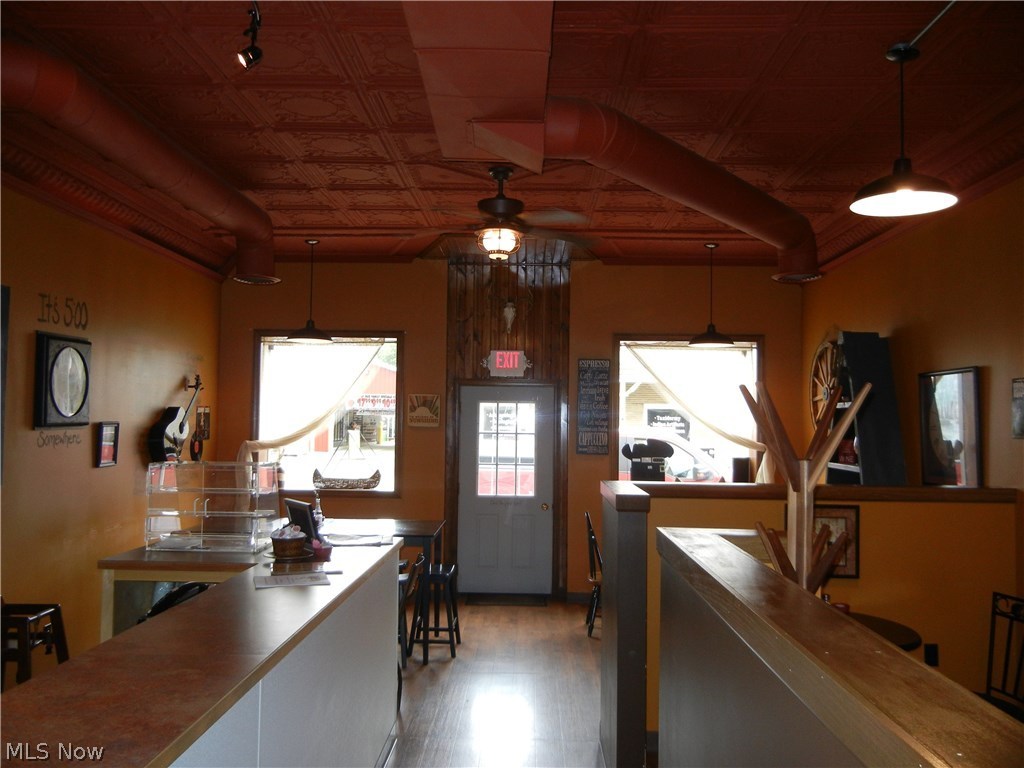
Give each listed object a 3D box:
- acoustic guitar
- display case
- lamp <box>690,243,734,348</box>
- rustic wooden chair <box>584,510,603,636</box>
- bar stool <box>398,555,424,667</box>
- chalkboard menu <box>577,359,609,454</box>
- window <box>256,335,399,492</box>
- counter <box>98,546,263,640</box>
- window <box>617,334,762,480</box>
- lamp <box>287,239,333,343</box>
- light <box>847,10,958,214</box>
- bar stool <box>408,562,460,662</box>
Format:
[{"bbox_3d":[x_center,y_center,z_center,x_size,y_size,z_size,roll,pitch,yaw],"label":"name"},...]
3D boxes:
[{"bbox_3d":[-2.813,0.277,7.480,0.125,1.000,0.410,1,-40,1],"label":"acoustic guitar"},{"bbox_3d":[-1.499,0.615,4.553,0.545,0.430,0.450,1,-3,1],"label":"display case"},{"bbox_3d":[1.770,-0.797,7.855,0.405,0.890,0.405,1,-3,1],"label":"lamp"},{"bbox_3d":[0.895,1.590,7.539,0.530,1.000,0.460,1,-2,1],"label":"rustic wooden chair"},{"bbox_3d":[-0.894,1.690,6.463,0.420,0.690,0.410,1,-2,1],"label":"bar stool"},{"bbox_3d":[0.790,0.220,8.621,0.310,0.920,0.025,1,-2,1],"label":"chalkboard menu"},{"bbox_3d":[-1.789,0.293,8.684,1.430,1.560,0.120,1,-2,1],"label":"window"},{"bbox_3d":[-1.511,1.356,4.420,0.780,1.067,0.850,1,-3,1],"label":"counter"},{"bbox_3d":[1.712,0.323,8.677,1.420,1.520,0.120,1,-3,1],"label":"window"},{"bbox_3d":[-1.718,-0.795,7.508,0.380,0.880,0.380,1,-2,1],"label":"lamp"},{"bbox_3d":[1.668,-1.115,3.786,0.410,0.710,0.410,1,-3,1],"label":"light"},{"bbox_3d":[-0.576,1.691,6.726,0.390,0.630,0.470,1,-3,1],"label":"bar stool"}]

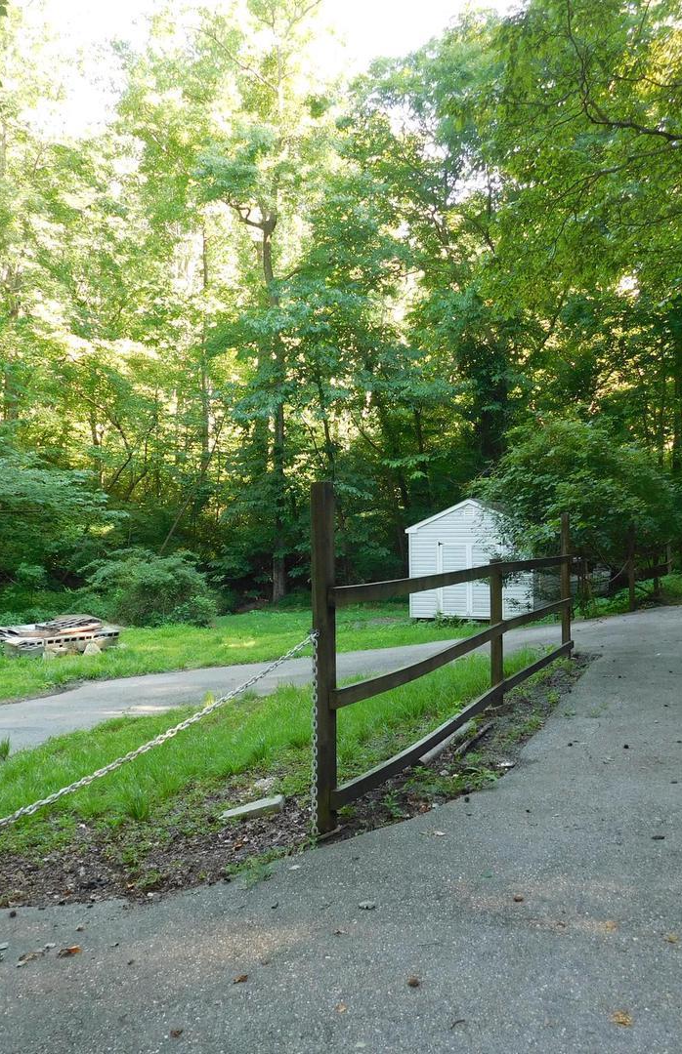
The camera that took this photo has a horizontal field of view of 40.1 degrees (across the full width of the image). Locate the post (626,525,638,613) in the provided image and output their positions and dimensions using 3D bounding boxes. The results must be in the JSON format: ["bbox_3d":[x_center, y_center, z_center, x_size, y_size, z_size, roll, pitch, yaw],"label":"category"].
[{"bbox_3d":[5.430,0.777,17.400,0.095,1.620,0.095,-1,0,25],"label":"post"}]

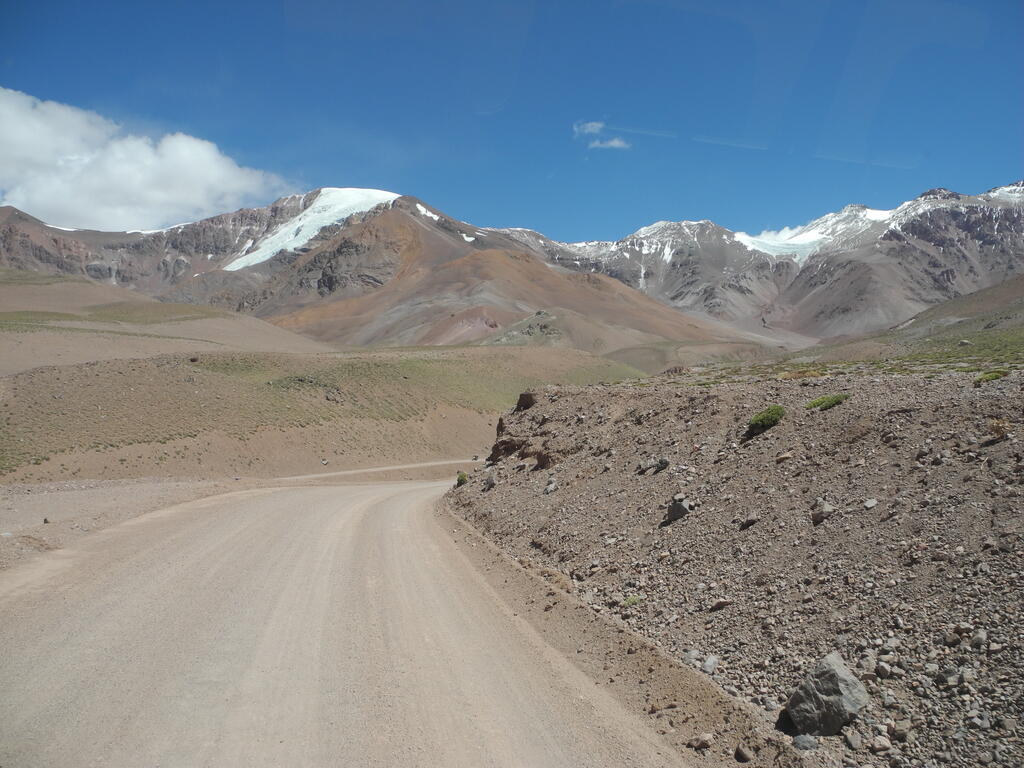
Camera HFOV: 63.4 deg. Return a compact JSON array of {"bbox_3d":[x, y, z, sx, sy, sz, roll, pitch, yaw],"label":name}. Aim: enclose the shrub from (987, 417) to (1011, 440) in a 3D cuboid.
[{"bbox_3d":[4.713,0.435,8.000,0.210,0.190,0.200,0,-2,0],"label":"shrub"}]

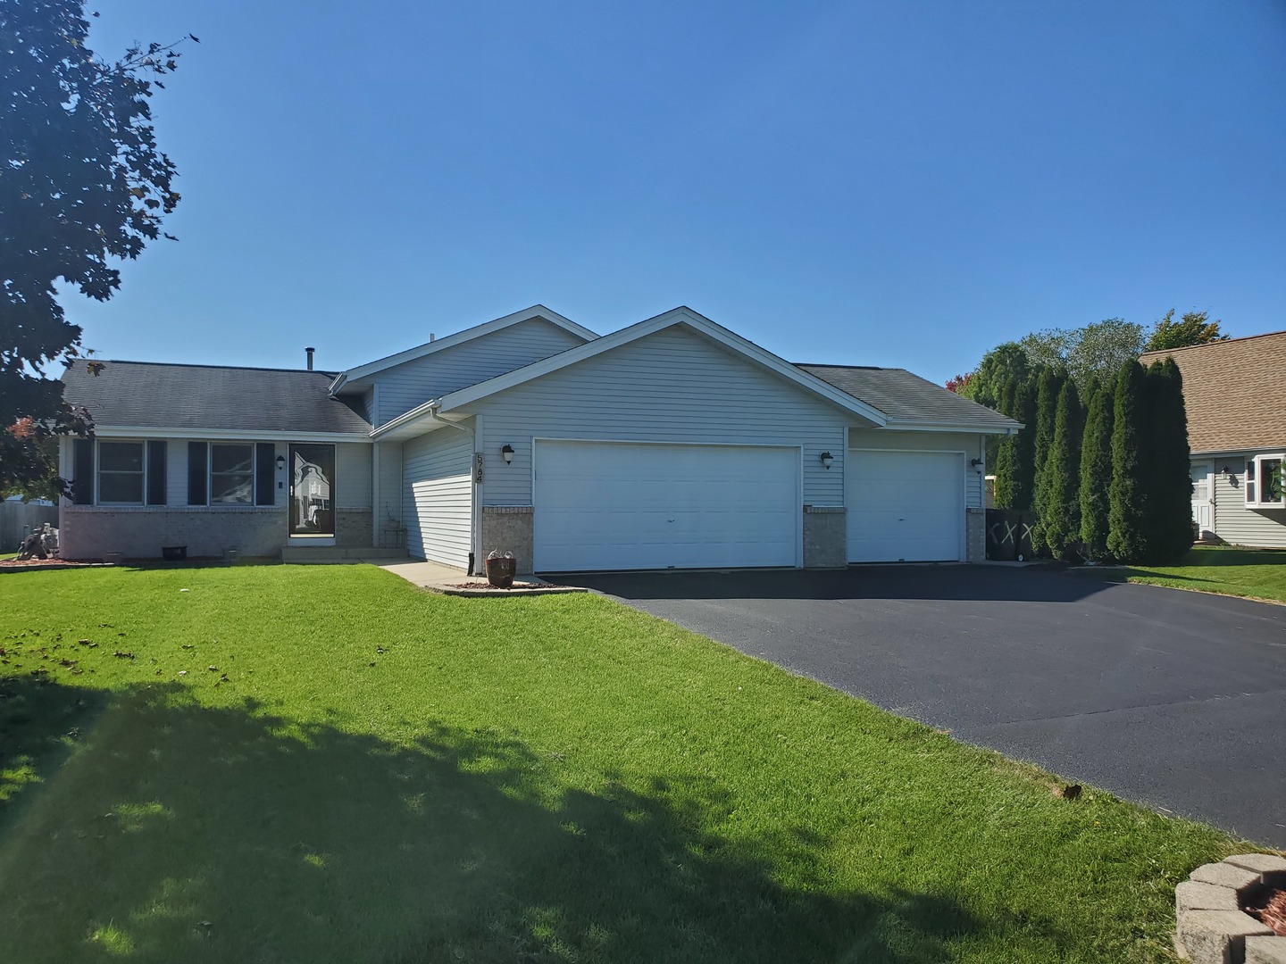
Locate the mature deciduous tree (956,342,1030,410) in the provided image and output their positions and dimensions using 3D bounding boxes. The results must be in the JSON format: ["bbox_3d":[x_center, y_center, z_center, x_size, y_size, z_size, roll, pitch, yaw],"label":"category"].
[{"bbox_3d":[12.041,-1.434,32.916,3.200,6.711,3.200,0,-2,-23],"label":"mature deciduous tree"}]

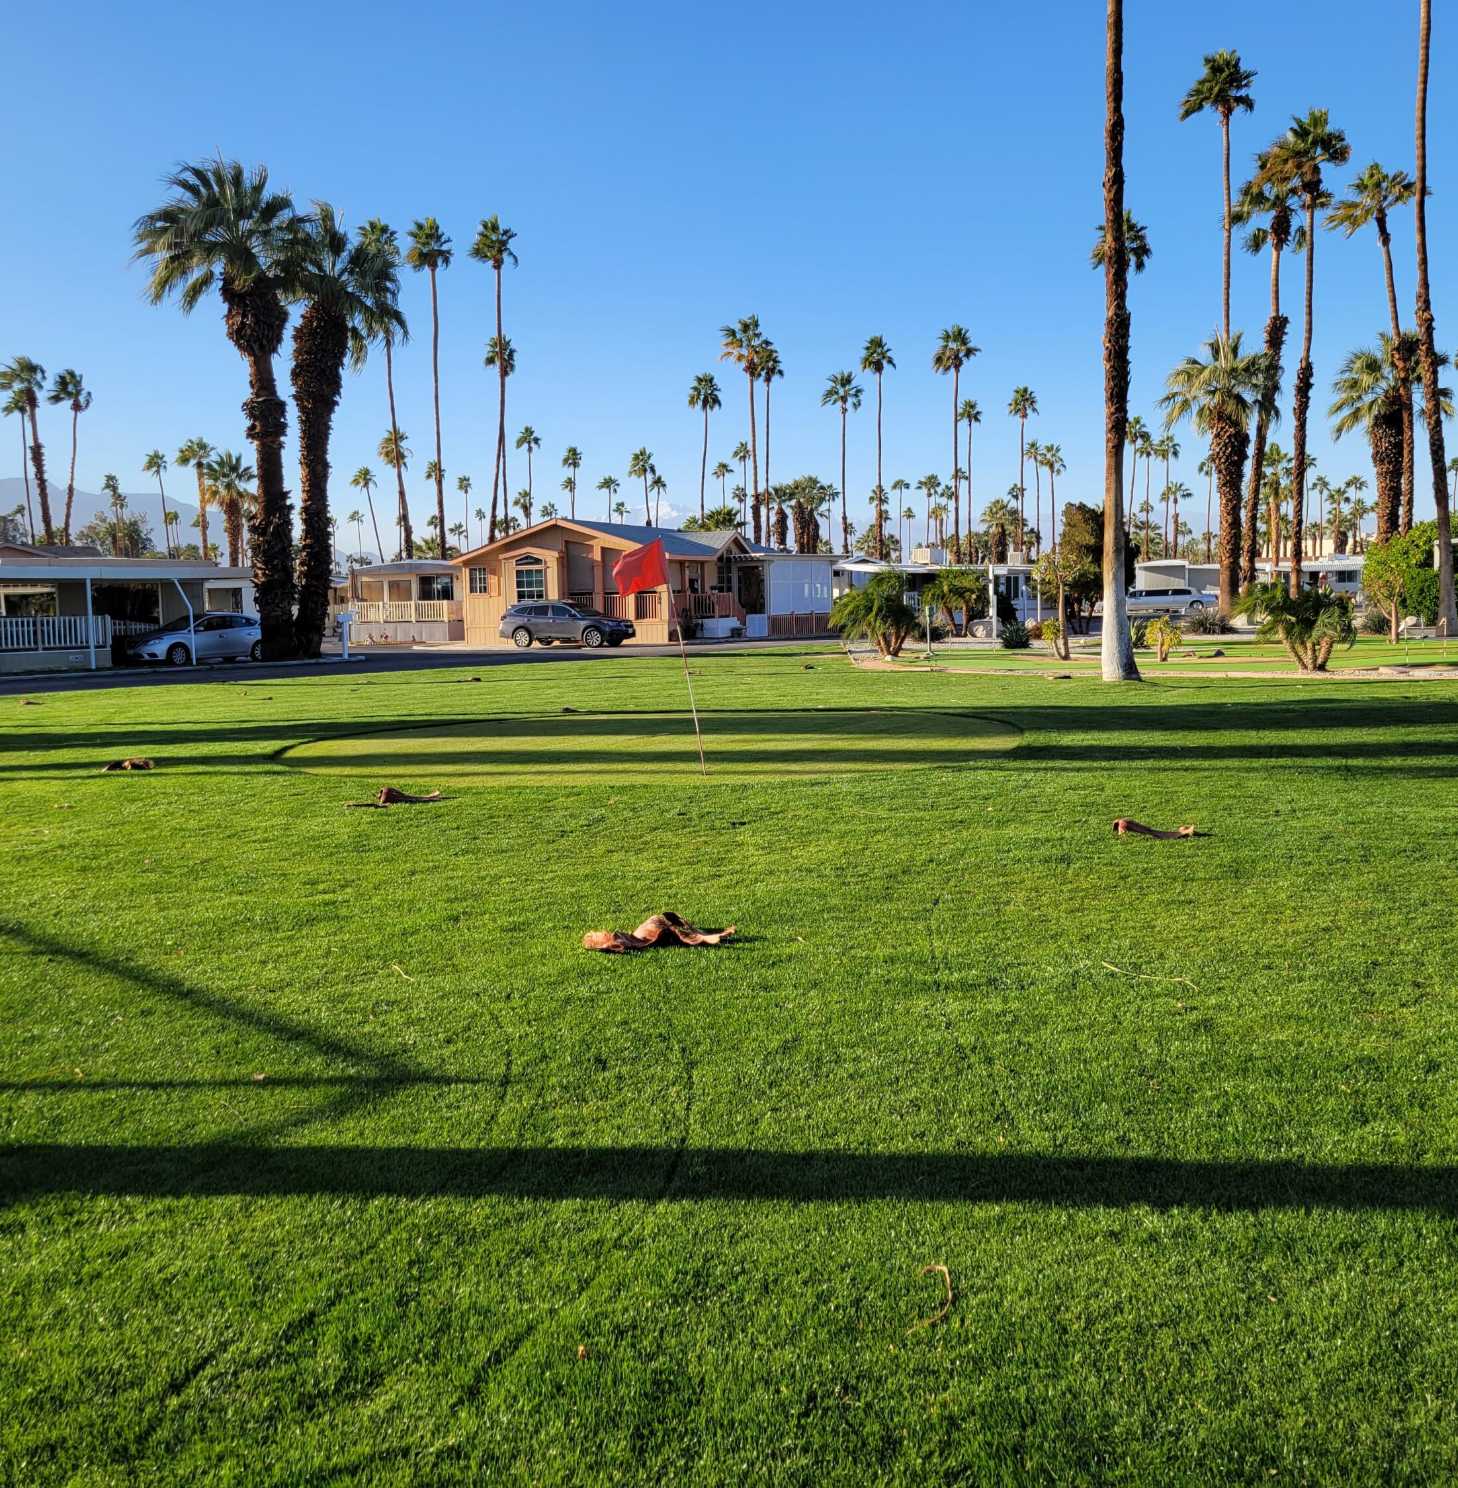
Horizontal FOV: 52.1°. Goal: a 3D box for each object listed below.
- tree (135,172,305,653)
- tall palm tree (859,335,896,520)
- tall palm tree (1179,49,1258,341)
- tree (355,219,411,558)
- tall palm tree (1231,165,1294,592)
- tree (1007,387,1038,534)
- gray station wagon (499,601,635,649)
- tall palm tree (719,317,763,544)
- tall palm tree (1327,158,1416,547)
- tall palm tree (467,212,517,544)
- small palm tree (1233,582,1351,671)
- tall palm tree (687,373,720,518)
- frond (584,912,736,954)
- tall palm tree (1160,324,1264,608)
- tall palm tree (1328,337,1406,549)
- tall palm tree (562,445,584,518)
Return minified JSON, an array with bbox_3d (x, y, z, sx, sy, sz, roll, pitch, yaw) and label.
[{"bbox_3d":[-14.632,-9.927,44.730,5.400,14.778,5.300,-3,6,-18],"label":"tree"},{"bbox_3d":[11.464,-20.254,113.038,2.800,20.995,2.800,0,6,6],"label":"tall palm tree"},{"bbox_3d":[20.193,-16.520,61.702,3.200,23.586,3.200,-1,5,0],"label":"tall palm tree"},{"bbox_3d":[-19.551,-17.870,84.678,3.200,23.217,3.200,-1,5,0],"label":"tree"},{"bbox_3d":[24.023,-15.593,66.619,3.160,20.240,3.400,1,6,20],"label":"tall palm tree"},{"bbox_3d":[27.053,-22.420,136.829,2.710,20.410,2.800,0,6,11],"label":"tree"},{"bbox_3d":[-5.941,-4.368,54.400,4.860,1.680,1.870,1,6,19],"label":"gray station wagon"},{"bbox_3d":[0.780,-16.128,88.864,2.800,18.260,2.800,-1,5,0],"label":"tall palm tree"},{"bbox_3d":[26.975,-14.628,62.316,3.770,18.990,3.800,1,6,23],"label":"tall palm tree"},{"bbox_3d":[-13.099,-17.745,83.122,3.000,22.699,3.000,-2,6,-9],"label":"tall palm tree"},{"bbox_3d":[10.052,-2.092,26.595,2.040,1.590,2.100,1,6,21],"label":"small palm tree"},{"bbox_3d":[-2.214,-21.530,129.028,2.900,20.810,2.900,-1,6,-1],"label":"tall palm tree"},{"bbox_3d":[-0.331,0.870,6.997,0.700,0.140,0.270,-1,5,-3],"label":"frond"},{"bbox_3d":[25.669,-13.694,77.294,5.700,14.822,5.700,1,6,18],"label":"tall palm tree"},{"bbox_3d":[33.516,-13.400,75.332,5.700,14.336,5.700,1,6,24],"label":"tall palm tree"},{"bbox_3d":[-18.092,-24.884,175.533,2.440,20.240,2.500,-2,5,-6],"label":"tall palm tree"}]

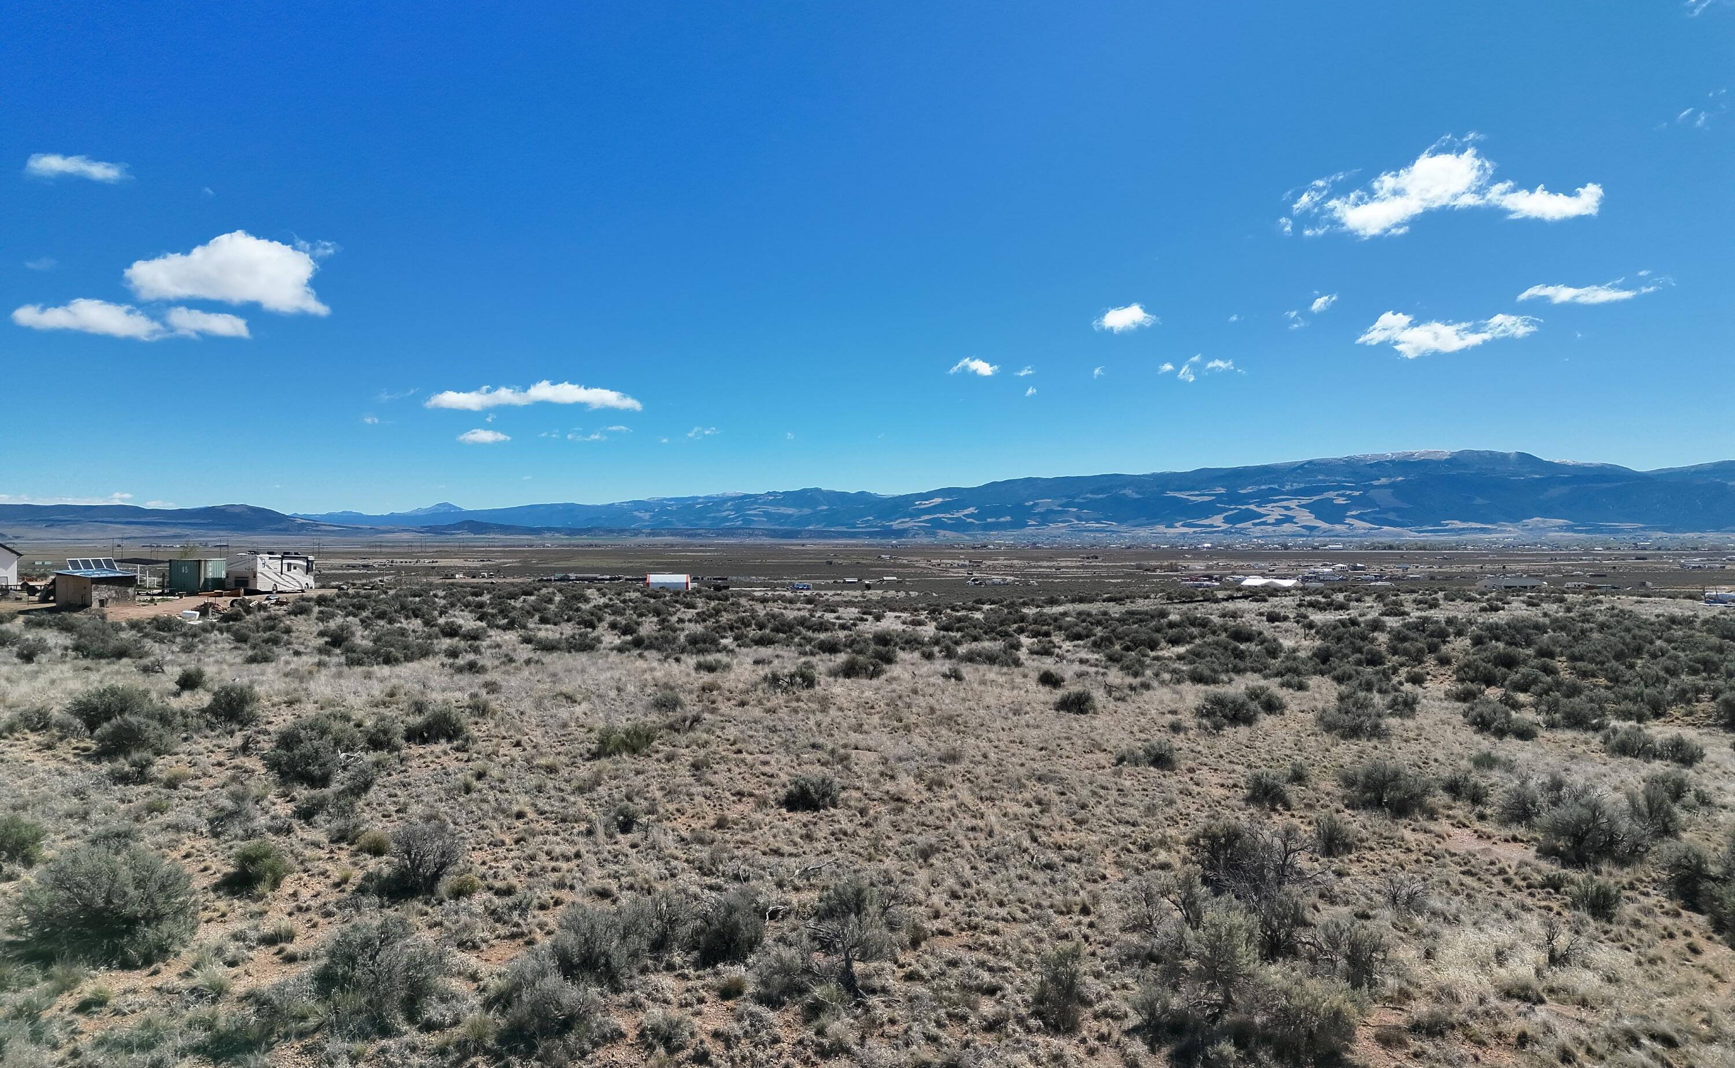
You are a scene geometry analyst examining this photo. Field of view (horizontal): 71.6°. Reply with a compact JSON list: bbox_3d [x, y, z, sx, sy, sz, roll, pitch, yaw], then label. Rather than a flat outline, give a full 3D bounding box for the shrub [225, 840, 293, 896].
[{"bbox_3d":[-7.793,4.235,15.403,0.885,0.621,0.841,0,0,0],"label":"shrub"}]

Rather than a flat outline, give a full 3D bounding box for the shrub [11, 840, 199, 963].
[{"bbox_3d":[-8.694,4.148,13.730,1.764,1.205,1.623,0,0,-32],"label":"shrub"}]

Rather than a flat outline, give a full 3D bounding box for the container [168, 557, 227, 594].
[{"bbox_3d":[-55.010,3.480,100.030,2.440,2.600,6.060,0,0,0],"label":"container"}]

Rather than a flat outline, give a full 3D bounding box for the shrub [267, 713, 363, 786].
[{"bbox_3d":[-10.995,4.219,23.888,1.880,1.362,1.729,0,0,0],"label":"shrub"}]

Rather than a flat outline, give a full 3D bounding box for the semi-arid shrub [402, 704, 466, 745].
[{"bbox_3d":[-9.619,4.207,26.804,1.450,0.817,1.160,0,0,0],"label":"semi-arid shrub"}]

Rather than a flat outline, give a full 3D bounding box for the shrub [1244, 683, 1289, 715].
[{"bbox_3d":[10.578,4.369,31.932,1.127,0.761,1.037,0,0,18],"label":"shrub"}]

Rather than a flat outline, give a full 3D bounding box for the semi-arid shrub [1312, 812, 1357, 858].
[{"bbox_3d":[7.167,4.581,18.436,0.665,0.638,0.612,0,0,0],"label":"semi-arid shrub"}]

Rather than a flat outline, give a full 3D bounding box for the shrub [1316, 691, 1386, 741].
[{"bbox_3d":[11.668,4.347,29.007,1.617,1.106,1.488,0,0,0],"label":"shrub"}]

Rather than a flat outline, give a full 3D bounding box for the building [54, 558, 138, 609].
[{"bbox_3d":[-52.835,3.343,82.709,3.600,3.200,3.900,0,0,20],"label":"building"}]

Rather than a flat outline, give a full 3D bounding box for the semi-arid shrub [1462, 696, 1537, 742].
[{"bbox_3d":[14.739,4.284,28.010,1.536,0.931,1.152,0,0,28],"label":"semi-arid shrub"}]

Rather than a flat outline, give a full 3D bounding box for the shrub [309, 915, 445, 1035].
[{"bbox_3d":[-4.908,4.377,12.116,1.351,1.045,1.243,0,0,0],"label":"shrub"}]

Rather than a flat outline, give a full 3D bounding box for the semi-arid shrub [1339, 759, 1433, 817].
[{"bbox_3d":[9.197,4.453,21.339,1.586,0.894,1.459,0,0,0],"label":"semi-arid shrub"}]

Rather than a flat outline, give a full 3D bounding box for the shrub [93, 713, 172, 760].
[{"bbox_3d":[-15.271,4.161,25.029,1.692,0.886,1.354,0,0,0],"label":"shrub"}]

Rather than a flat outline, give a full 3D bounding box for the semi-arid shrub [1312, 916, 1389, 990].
[{"bbox_3d":[4.876,4.196,12.155,0.781,0.658,0.742,0,0,0],"label":"semi-arid shrub"}]

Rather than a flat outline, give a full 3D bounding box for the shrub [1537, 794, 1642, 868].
[{"bbox_3d":[10.492,4.273,17.471,1.299,0.954,1.195,0,0,31],"label":"shrub"}]

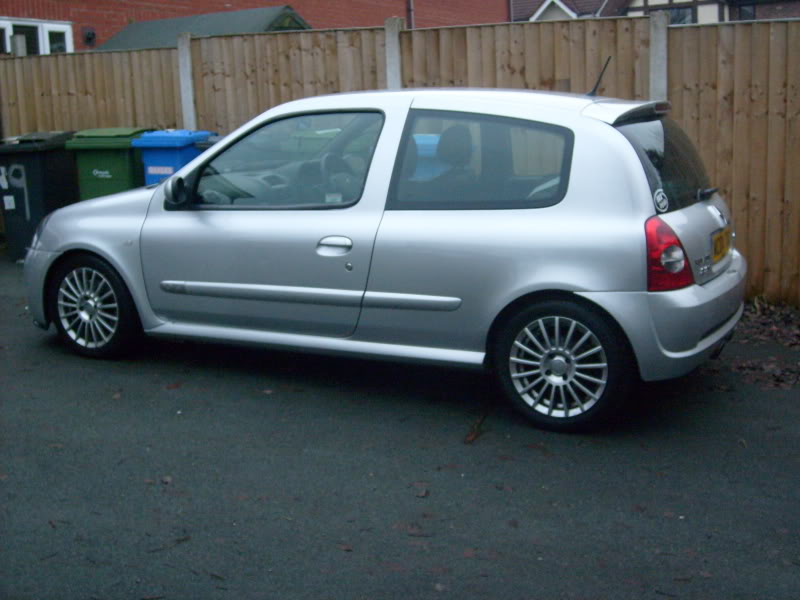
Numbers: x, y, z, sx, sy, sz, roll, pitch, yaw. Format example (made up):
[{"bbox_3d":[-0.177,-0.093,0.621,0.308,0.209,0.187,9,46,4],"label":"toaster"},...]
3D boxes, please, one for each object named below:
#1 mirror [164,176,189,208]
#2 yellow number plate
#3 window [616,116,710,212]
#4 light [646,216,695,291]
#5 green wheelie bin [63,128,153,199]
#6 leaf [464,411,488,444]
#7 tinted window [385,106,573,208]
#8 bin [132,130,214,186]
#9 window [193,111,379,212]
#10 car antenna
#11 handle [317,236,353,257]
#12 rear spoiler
[{"bbox_3d":[-1.027,-0.504,4.595,0.090,0.145,0.180,4,11,18],"label":"mirror"},{"bbox_3d":[1.423,-0.249,4.387,0.020,0.113,0.520,2,10,26],"label":"yellow number plate"},{"bbox_3d":[1.221,-0.622,4.418,0.090,0.420,1.190,-25,-2,28],"label":"window"},{"bbox_3d":[1.045,-0.180,3.852,0.170,0.280,0.210,6,12,26],"label":"light"},{"bbox_3d":[-2.455,-0.930,8.600,0.555,1.070,0.680,-1,10,1],"label":"green wheelie bin"},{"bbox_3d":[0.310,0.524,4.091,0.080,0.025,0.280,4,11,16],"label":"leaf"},{"bbox_3d":[0.326,-0.583,4.115,0.773,0.447,0.050,4,-8,24],"label":"tinted window"},{"bbox_3d":[-1.925,-0.925,8.620,0.510,1.060,0.600,2,11,18],"label":"bin"},{"bbox_3d":[-0.524,-0.631,4.522,0.971,0.420,0.060,3,-8,27],"label":"window"},{"bbox_3d":[0.906,-1.010,4.503,0.025,0.200,0.025,35,23,17],"label":"car antenna"},{"bbox_3d":[-0.285,-0.233,4.332,0.183,0.090,0.050,6,12,26],"label":"handle"},{"bbox_3d":[1.071,-0.839,4.452,0.240,0.110,1.130,6,12,26],"label":"rear spoiler"}]

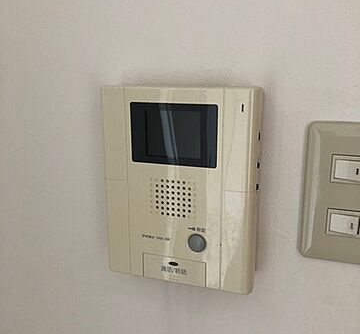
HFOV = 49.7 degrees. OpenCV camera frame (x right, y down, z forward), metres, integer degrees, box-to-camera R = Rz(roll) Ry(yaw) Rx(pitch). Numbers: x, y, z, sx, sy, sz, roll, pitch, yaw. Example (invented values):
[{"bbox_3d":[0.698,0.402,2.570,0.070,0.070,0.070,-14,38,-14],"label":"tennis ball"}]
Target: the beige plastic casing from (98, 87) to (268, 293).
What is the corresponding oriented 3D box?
[{"bbox_3d":[0.001,0.017,0.353,0.137,0.175,0.034,4,13,18],"label":"beige plastic casing"}]

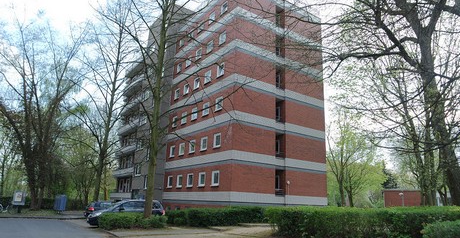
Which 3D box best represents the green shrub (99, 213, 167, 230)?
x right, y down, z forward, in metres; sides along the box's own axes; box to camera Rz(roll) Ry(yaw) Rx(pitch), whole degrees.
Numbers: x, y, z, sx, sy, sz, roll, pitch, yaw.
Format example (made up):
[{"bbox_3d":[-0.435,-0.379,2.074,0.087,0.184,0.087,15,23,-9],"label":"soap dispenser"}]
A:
[{"bbox_3d":[-5.267,5.501,16.577,3.450,0.830,1.150,12,-18,-33],"label":"green shrub"}]

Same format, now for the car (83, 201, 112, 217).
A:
[{"bbox_3d":[-8.260,6.860,22.632,4.150,1.440,1.750,12,-18,-33],"label":"car"}]

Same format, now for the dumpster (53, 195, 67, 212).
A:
[{"bbox_3d":[-12.880,6.519,23.303,0.940,1.370,0.840,12,-18,-33],"label":"dumpster"}]

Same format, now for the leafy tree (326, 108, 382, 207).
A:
[{"bbox_3d":[12.071,4.762,31.678,5.800,10.970,5.800,12,-18,-33],"label":"leafy tree"}]

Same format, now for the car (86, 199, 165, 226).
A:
[{"bbox_3d":[-5.963,5.539,17.955,4.250,1.530,1.760,12,-18,-33],"label":"car"}]

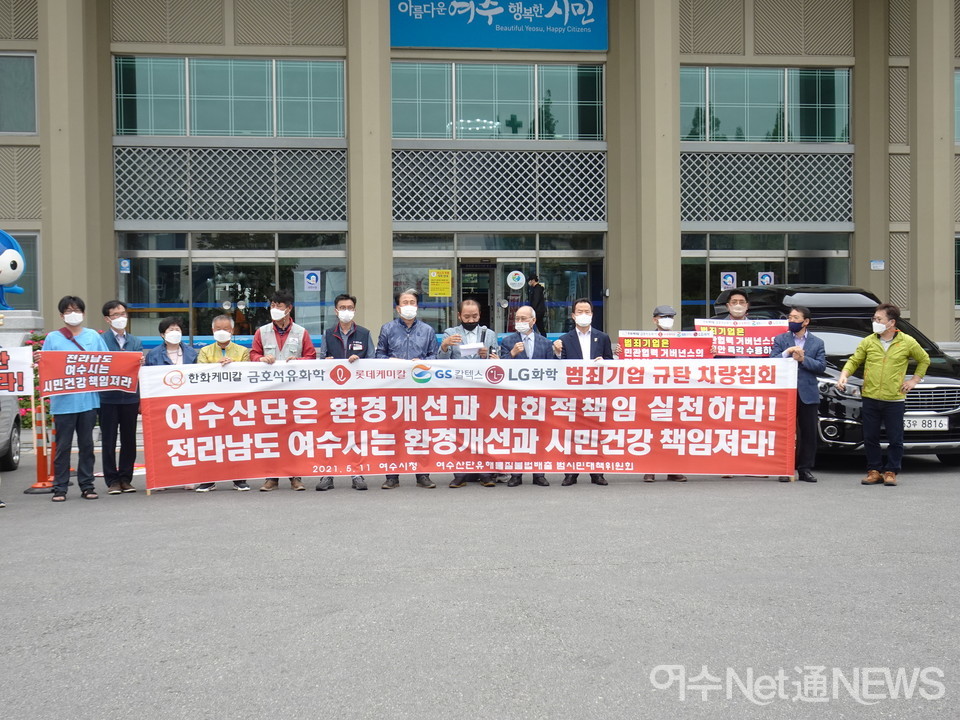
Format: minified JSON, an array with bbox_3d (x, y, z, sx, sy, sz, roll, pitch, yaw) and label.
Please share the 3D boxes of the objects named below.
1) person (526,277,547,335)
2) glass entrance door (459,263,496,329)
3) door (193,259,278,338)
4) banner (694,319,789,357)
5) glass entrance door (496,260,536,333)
[{"bbox_3d":[1.339,-1.119,27.619,0.450,1.720,0.500,-1,1,-7],"label":"person"},{"bbox_3d":[-0.053,-1.313,28.347,0.897,2.074,0.080,-1,1,-7],"label":"glass entrance door"},{"bbox_3d":[-5.711,-1.303,27.648,1.935,2.065,0.080,-1,1,-7],"label":"door"},{"bbox_3d":[2.439,-0.205,11.100,0.880,0.349,0.020,-1,1,-3],"label":"banner"},{"bbox_3d":[0.872,-1.336,28.461,0.965,2.094,0.080,-1,1,-7],"label":"glass entrance door"}]

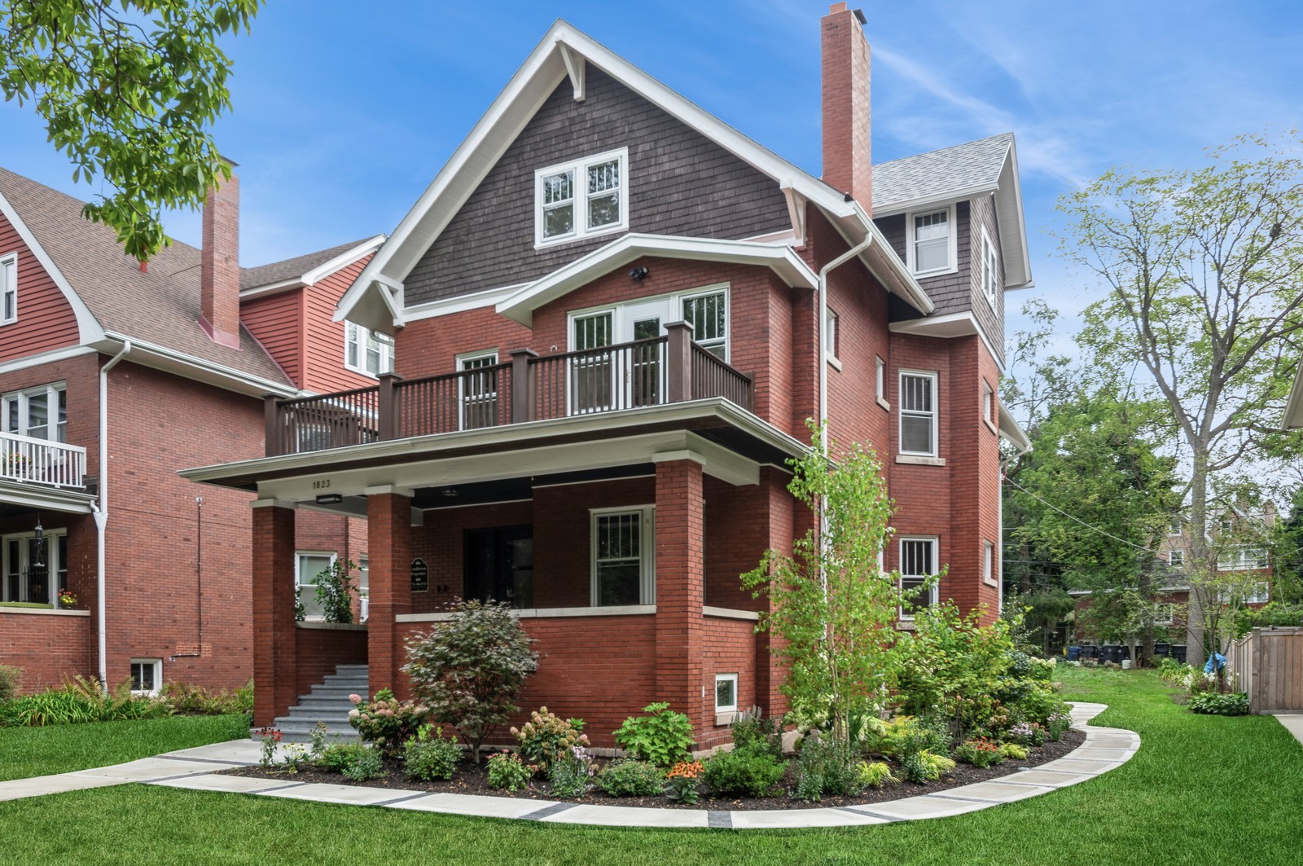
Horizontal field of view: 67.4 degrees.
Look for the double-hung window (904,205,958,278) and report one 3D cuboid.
[{"bbox_3d":[5.309,-3.636,18.527,0.971,1.456,0.130,-6,-12,28],"label":"double-hung window"}]

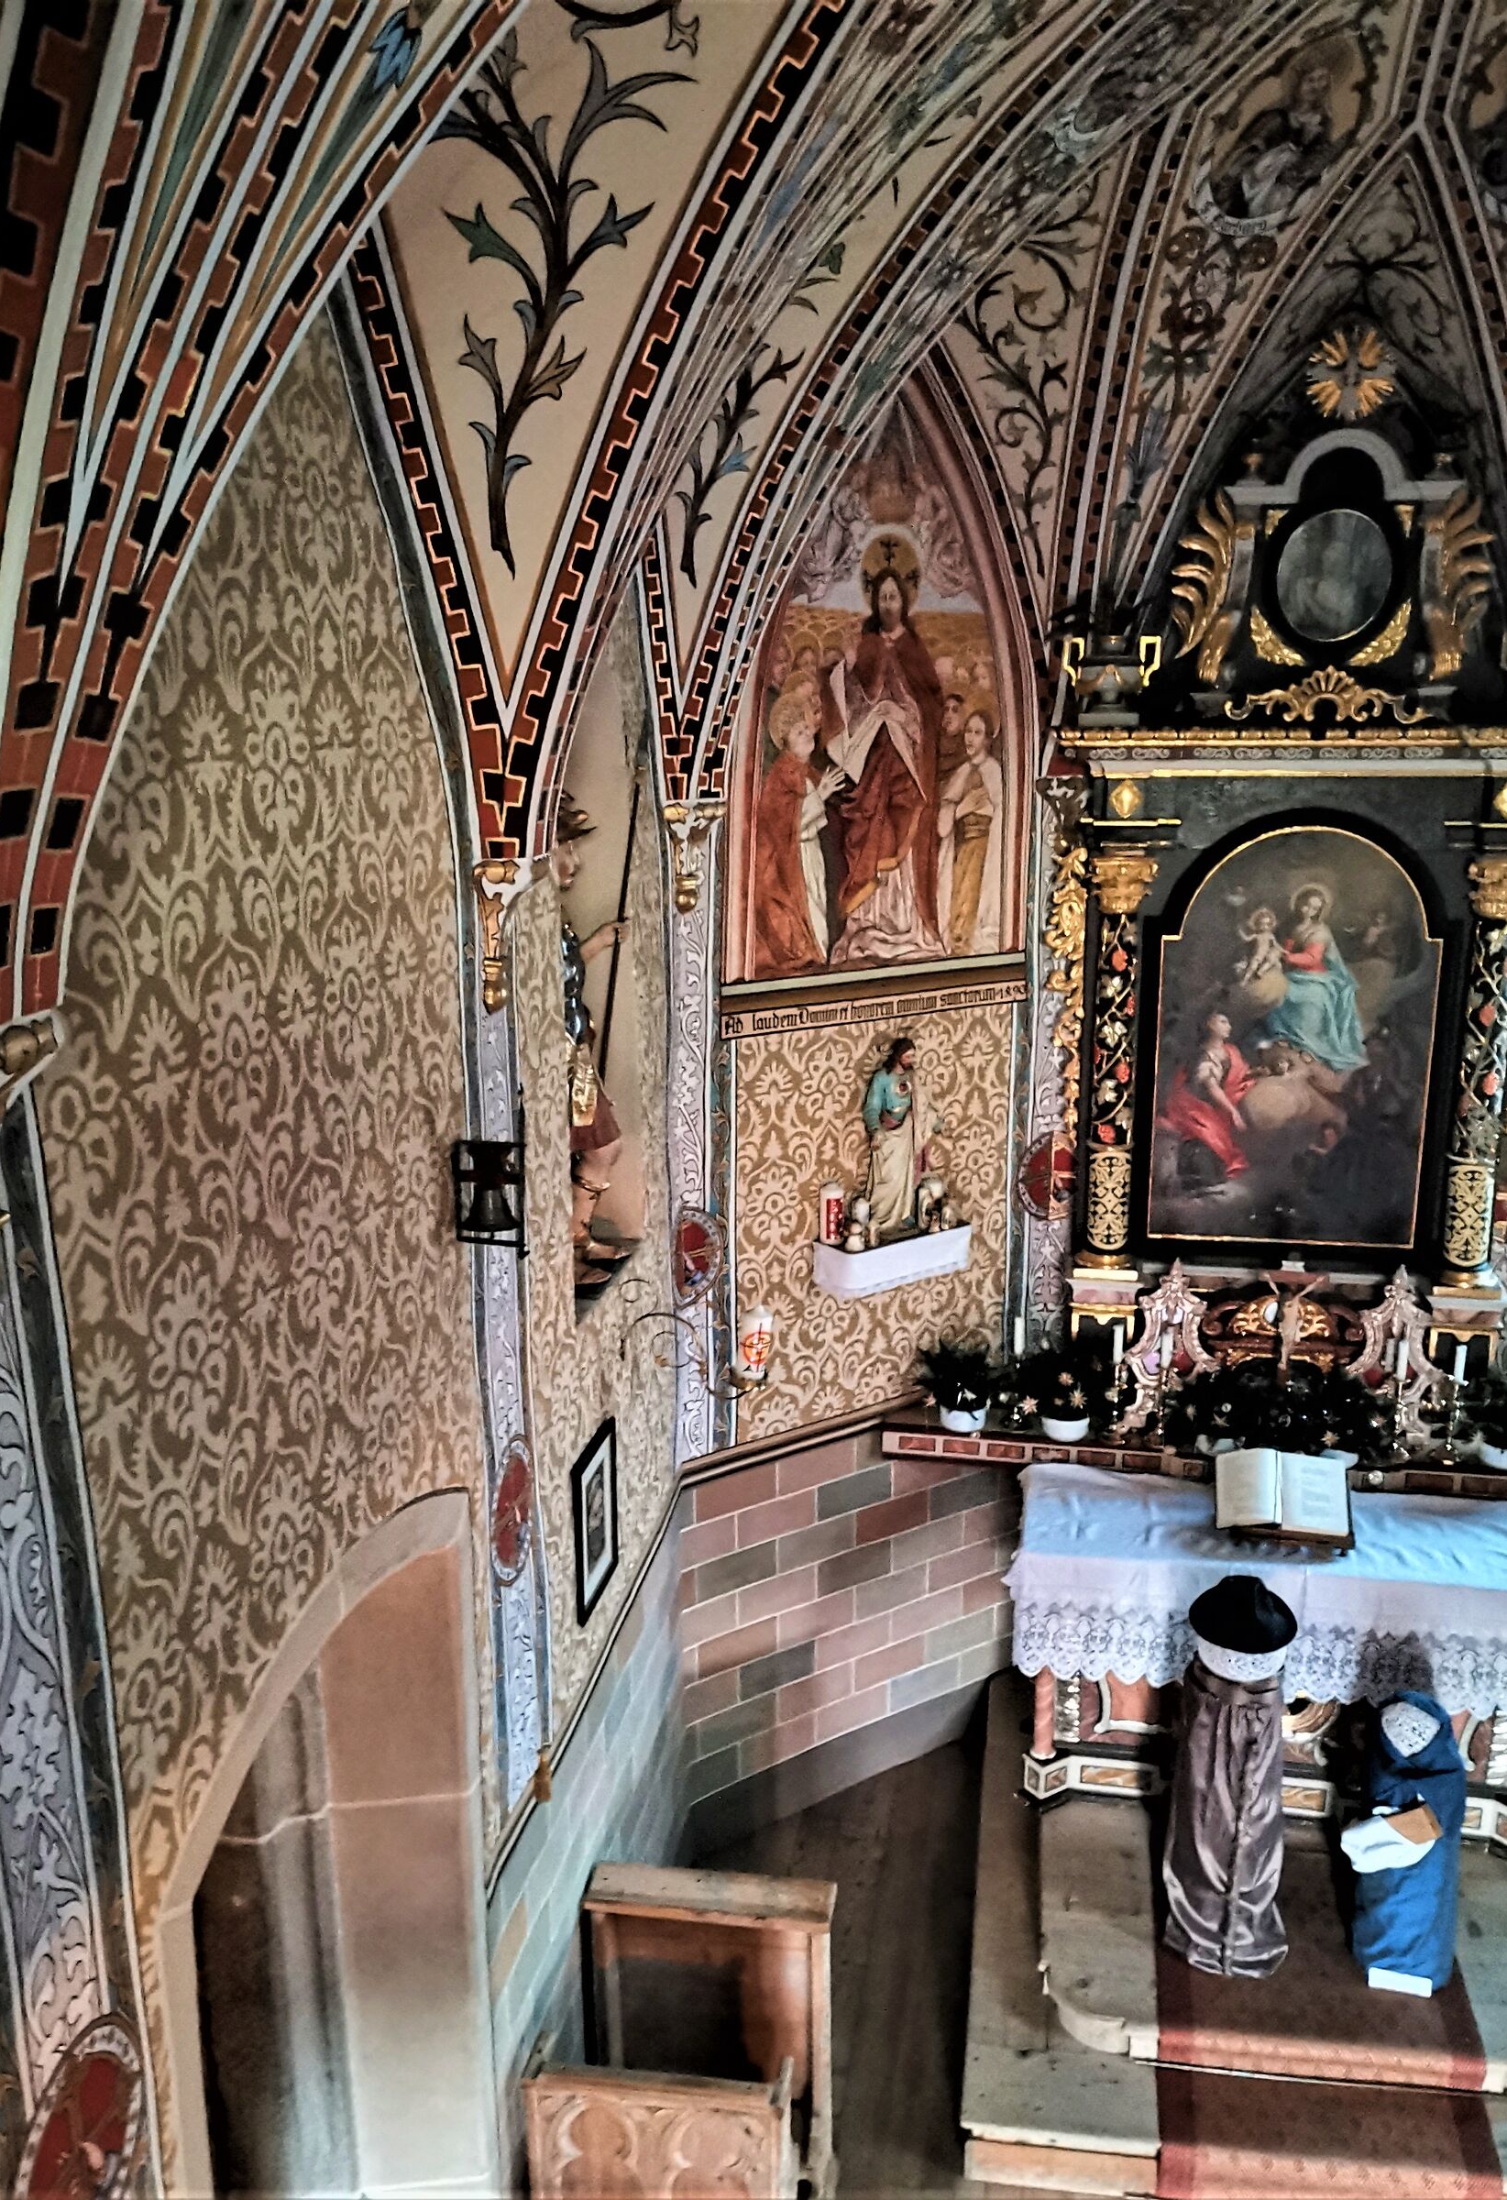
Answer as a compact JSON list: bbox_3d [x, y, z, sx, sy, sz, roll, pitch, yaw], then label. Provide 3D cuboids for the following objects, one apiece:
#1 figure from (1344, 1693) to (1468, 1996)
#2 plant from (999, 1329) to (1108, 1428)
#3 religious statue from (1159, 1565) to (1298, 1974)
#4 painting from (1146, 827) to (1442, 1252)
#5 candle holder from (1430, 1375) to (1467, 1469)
[{"bbox_3d":[1.969,2.163,5.146,0.300,0.985,0.330,6,19,23],"label":"figure"},{"bbox_3d":[1.068,0.992,6.086,0.360,0.300,0.280,2,17,9],"label":"plant"},{"bbox_3d":[1.452,1.999,5.165,0.360,1.305,0.330,3,18,12],"label":"religious statue"},{"bbox_3d":[1.831,-0.193,5.834,0.895,1.454,0.050,2,17,9],"label":"painting"},{"bbox_3d":[2.354,1.098,5.817,0.085,0.270,0.085,2,17,9],"label":"candle holder"}]

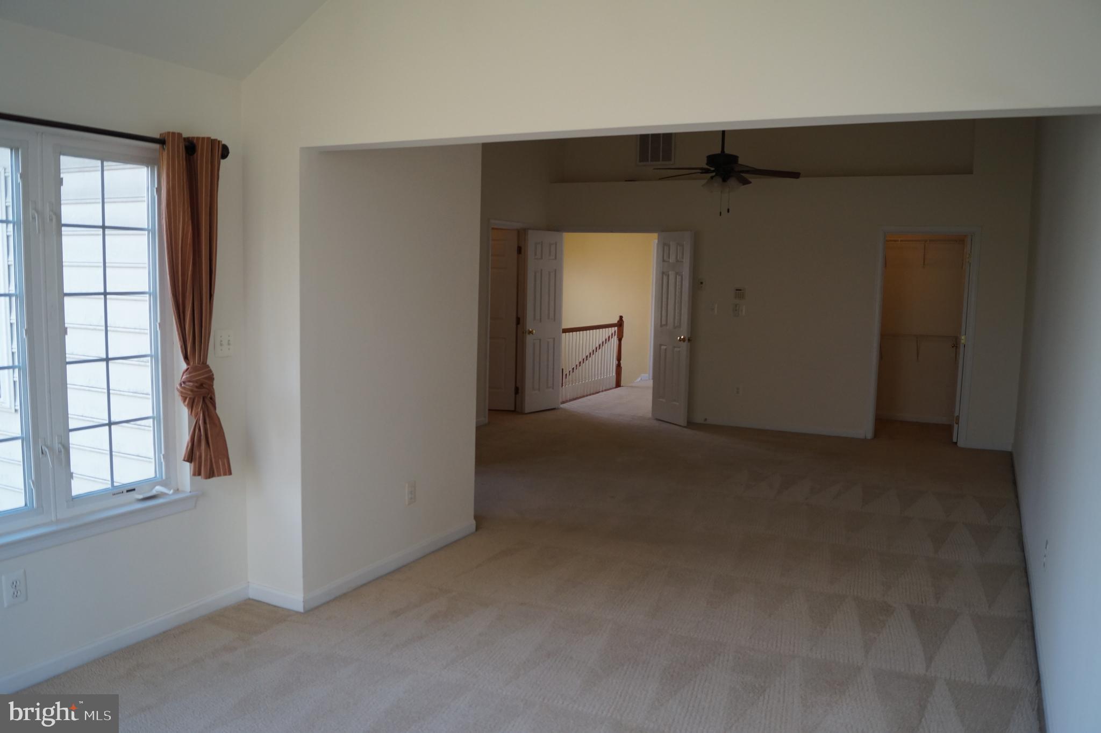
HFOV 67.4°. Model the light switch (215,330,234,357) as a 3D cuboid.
[{"bbox_3d":[-1.447,-0.102,3.670,0.012,0.118,0.116,5,7,28],"label":"light switch"}]

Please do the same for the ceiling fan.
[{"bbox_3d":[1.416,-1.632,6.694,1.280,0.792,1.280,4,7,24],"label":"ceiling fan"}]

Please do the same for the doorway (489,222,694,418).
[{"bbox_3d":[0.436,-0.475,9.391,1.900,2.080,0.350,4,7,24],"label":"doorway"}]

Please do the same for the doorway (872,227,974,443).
[{"bbox_3d":[3.687,-0.273,8.185,0.820,2.070,0.130,4,7,24],"label":"doorway"}]

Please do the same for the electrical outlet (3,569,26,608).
[{"bbox_3d":[-1.913,0.792,2.947,0.012,0.116,0.073,5,7,28],"label":"electrical outlet"}]

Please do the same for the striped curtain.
[{"bbox_3d":[-1.472,-0.226,3.433,0.130,1.410,0.255,5,7,28],"label":"striped curtain"}]

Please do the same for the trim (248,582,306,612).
[{"bbox_3d":[-1.273,1.068,3.829,0.349,0.084,0.016,5,7,26],"label":"trim"}]

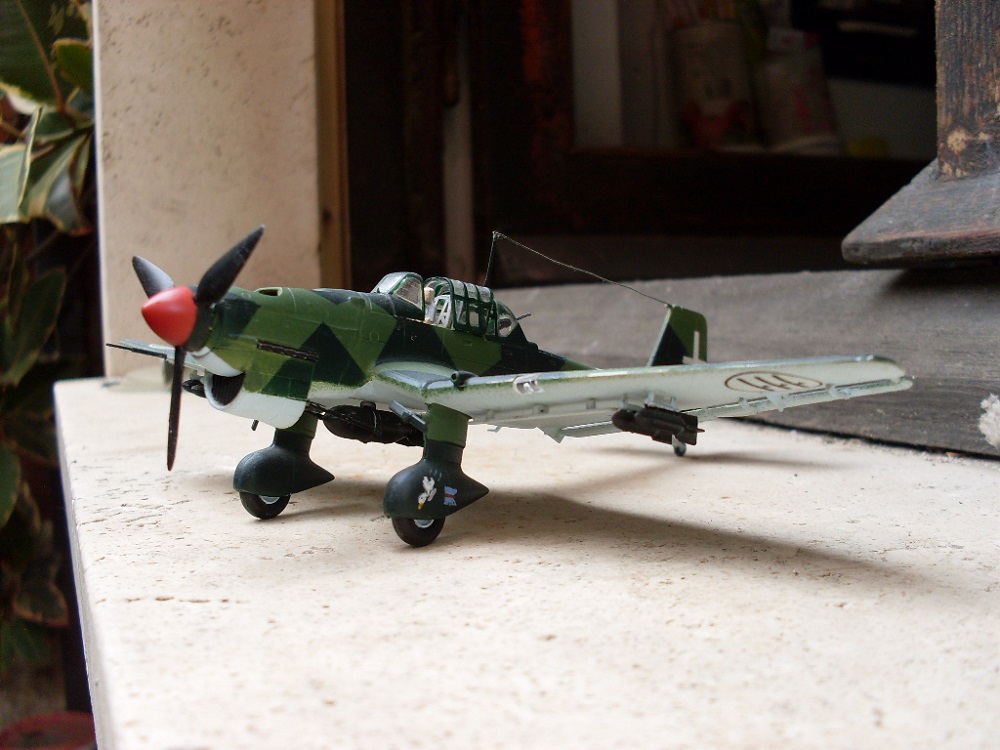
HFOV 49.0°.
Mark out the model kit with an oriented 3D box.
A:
[{"bbox_3d":[-0.001,-0.002,0.218,0.193,0.052,0.151,3,6,44],"label":"model kit"}]

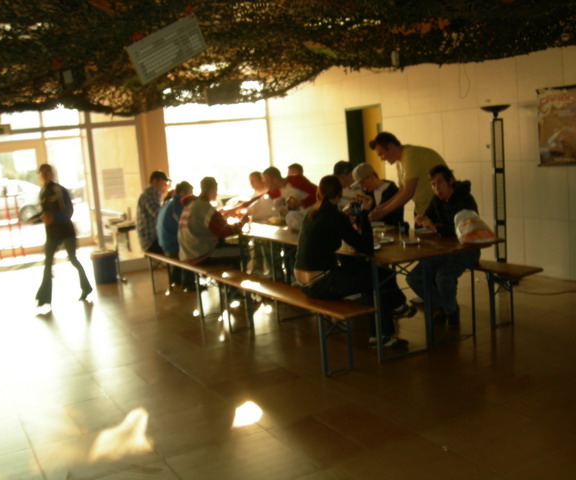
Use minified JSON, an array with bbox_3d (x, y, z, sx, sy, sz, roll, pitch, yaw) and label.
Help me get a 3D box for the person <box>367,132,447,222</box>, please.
[{"bbox_3d":[1.114,-0.124,6.100,0.720,1.640,0.570,-7,8,-16],"label":"person"}]

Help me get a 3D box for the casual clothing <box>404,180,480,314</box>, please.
[{"bbox_3d":[1.343,0.084,5.633,0.765,1.102,0.581,-10,9,-39],"label":"casual clothing"}]

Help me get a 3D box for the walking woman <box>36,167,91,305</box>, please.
[{"bbox_3d":[-2.609,0.040,7.700,0.550,1.380,0.460,-8,8,-25],"label":"walking woman"}]

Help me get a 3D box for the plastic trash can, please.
[{"bbox_3d":[-2.514,0.377,9.080,0.360,0.390,0.360,-9,8,-28],"label":"plastic trash can"}]

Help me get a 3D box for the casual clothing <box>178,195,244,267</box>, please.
[{"bbox_3d":[-0.828,-0.111,6.875,0.740,0.740,0.550,-9,8,-28],"label":"casual clothing"}]

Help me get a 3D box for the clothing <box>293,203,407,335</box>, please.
[{"bbox_3d":[0.376,0.242,4.973,0.857,1.102,0.541,-10,9,-39],"label":"clothing"}]

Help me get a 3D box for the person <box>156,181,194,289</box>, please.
[{"bbox_3d":[-1.137,-0.004,7.576,0.796,1.336,0.530,-10,9,-35],"label":"person"}]

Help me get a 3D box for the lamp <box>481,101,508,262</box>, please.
[{"bbox_3d":[2.306,-0.521,7.252,0.320,1.870,0.320,-9,8,-28],"label":"lamp"}]

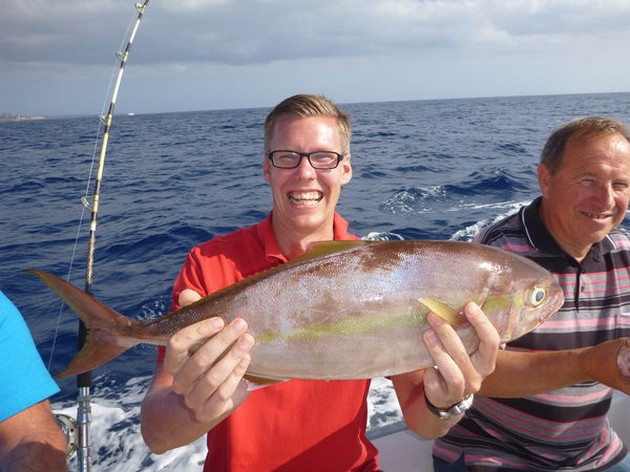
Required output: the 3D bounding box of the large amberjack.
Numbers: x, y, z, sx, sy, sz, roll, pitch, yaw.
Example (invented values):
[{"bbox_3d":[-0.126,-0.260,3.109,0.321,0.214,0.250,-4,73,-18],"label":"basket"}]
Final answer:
[{"bbox_3d":[-0.006,0.104,0.678,0.700,0.187,0.098,-2,11,-5],"label":"large amberjack"}]

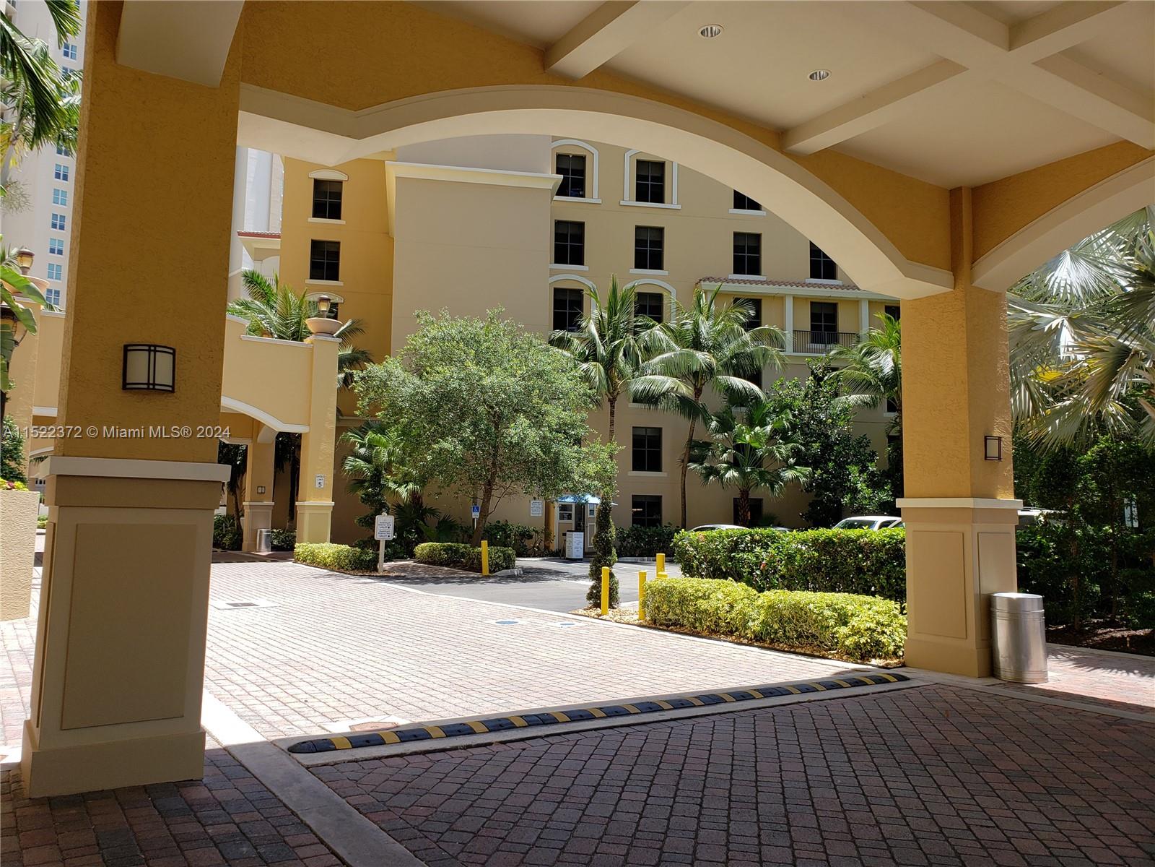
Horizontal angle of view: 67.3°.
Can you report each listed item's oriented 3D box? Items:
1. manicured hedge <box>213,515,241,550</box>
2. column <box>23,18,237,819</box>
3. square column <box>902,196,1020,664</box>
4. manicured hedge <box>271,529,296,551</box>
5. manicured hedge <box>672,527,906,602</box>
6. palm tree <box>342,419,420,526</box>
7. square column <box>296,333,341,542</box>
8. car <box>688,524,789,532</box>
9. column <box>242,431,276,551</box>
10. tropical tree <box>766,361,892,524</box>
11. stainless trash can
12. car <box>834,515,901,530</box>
[{"bbox_3d":[-15.108,4.260,37.437,1.162,1.494,3.320,5,-7,-34],"label":"manicured hedge"},{"bbox_3d":[-2.845,-0.436,5.658,0.950,5.100,0.950,5,-7,-34],"label":"column"},{"bbox_3d":[4.481,-0.027,10.230,0.950,5.488,0.950,5,-7,-34],"label":"square column"},{"bbox_3d":[-12.718,4.563,37.120,1.826,0.913,0.996,5,-7,-34],"label":"manicured hedge"},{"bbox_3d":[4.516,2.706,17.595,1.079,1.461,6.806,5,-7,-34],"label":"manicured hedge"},{"bbox_3d":[-6.630,1.995,28.951,2.700,4.500,2.700,1,-6,0],"label":"palm tree"},{"bbox_3d":[-8.742,0.547,29.247,0.970,7.534,0.970,5,-7,-34],"label":"square column"},{"bbox_3d":[4.363,3.462,25.654,4.600,1.494,1.820,5,-7,-34],"label":"car"},{"bbox_3d":[-12.509,2.297,34.150,0.940,4.660,0.940,5,-7,-34],"label":"column"},{"bbox_3d":[10.577,1.114,36.929,5.166,8.542,4.700,-1,-6,16],"label":"tropical tree"},{"bbox_3d":[4.793,2.209,9.421,0.511,0.893,0.511,1,-5,0],"label":"stainless trash can"},{"bbox_3d":[8.110,3.216,24.081,4.600,1.700,1.850,5,-7,-34],"label":"car"}]

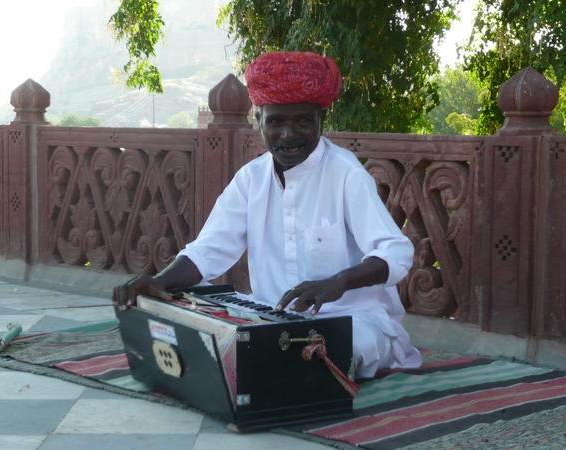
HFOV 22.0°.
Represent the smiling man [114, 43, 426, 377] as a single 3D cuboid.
[{"bbox_3d":[0.007,-0.029,3.693,0.540,0.830,0.690,4,7,40],"label":"smiling man"}]

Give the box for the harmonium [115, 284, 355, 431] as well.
[{"bbox_3d":[-0.132,0.300,3.416,0.339,0.228,0.586,-3,6,-28],"label":"harmonium"}]

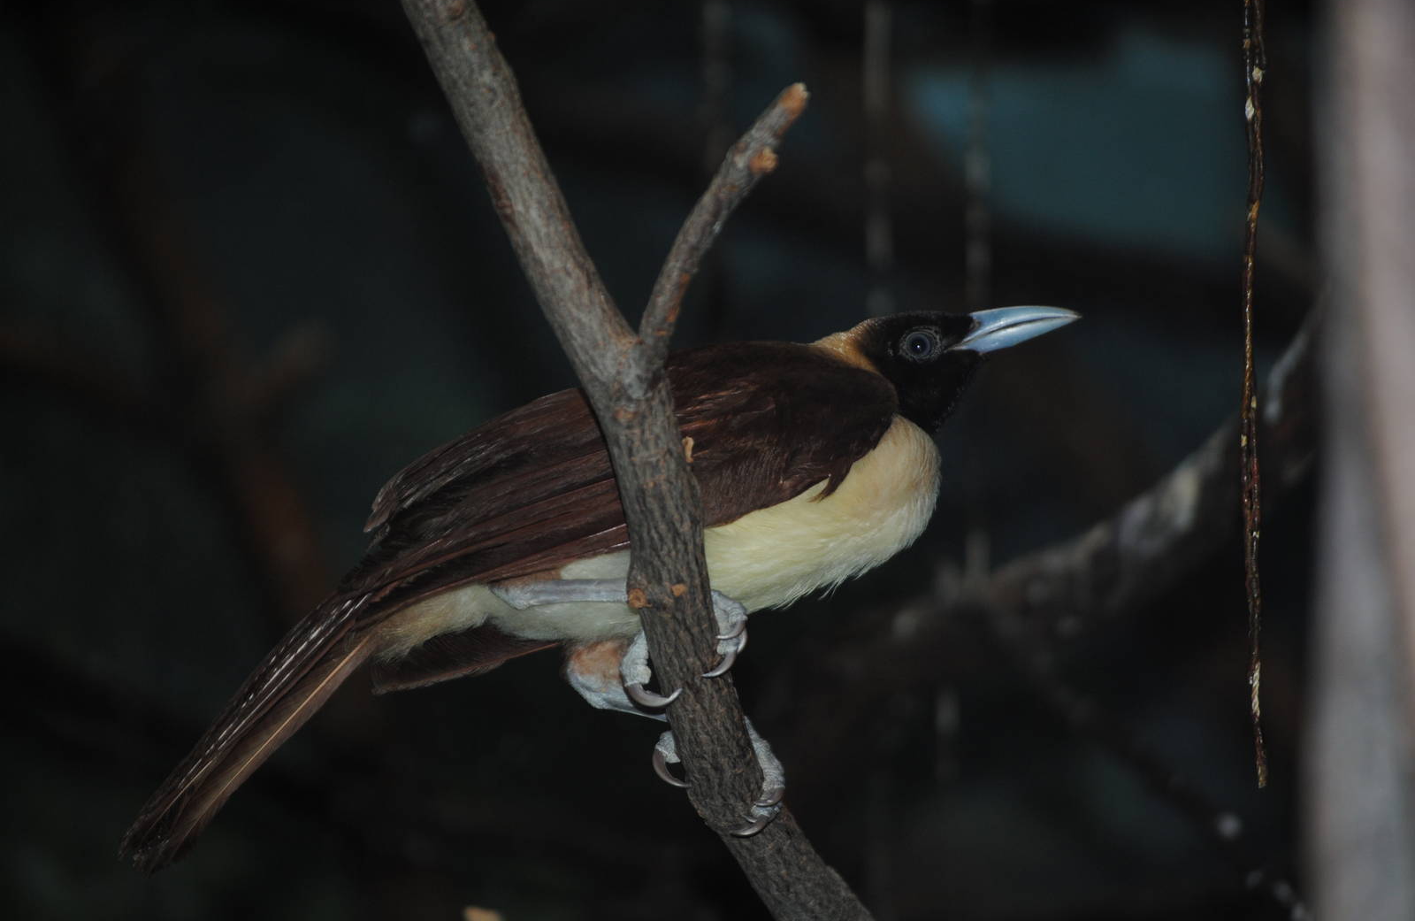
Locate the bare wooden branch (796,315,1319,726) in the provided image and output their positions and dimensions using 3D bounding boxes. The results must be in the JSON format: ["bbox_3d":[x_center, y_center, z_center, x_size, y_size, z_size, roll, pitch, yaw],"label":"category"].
[{"bbox_3d":[0.135,0.027,2.750,0.060,0.070,0.330,10,-32,-40],"label":"bare wooden branch"}]

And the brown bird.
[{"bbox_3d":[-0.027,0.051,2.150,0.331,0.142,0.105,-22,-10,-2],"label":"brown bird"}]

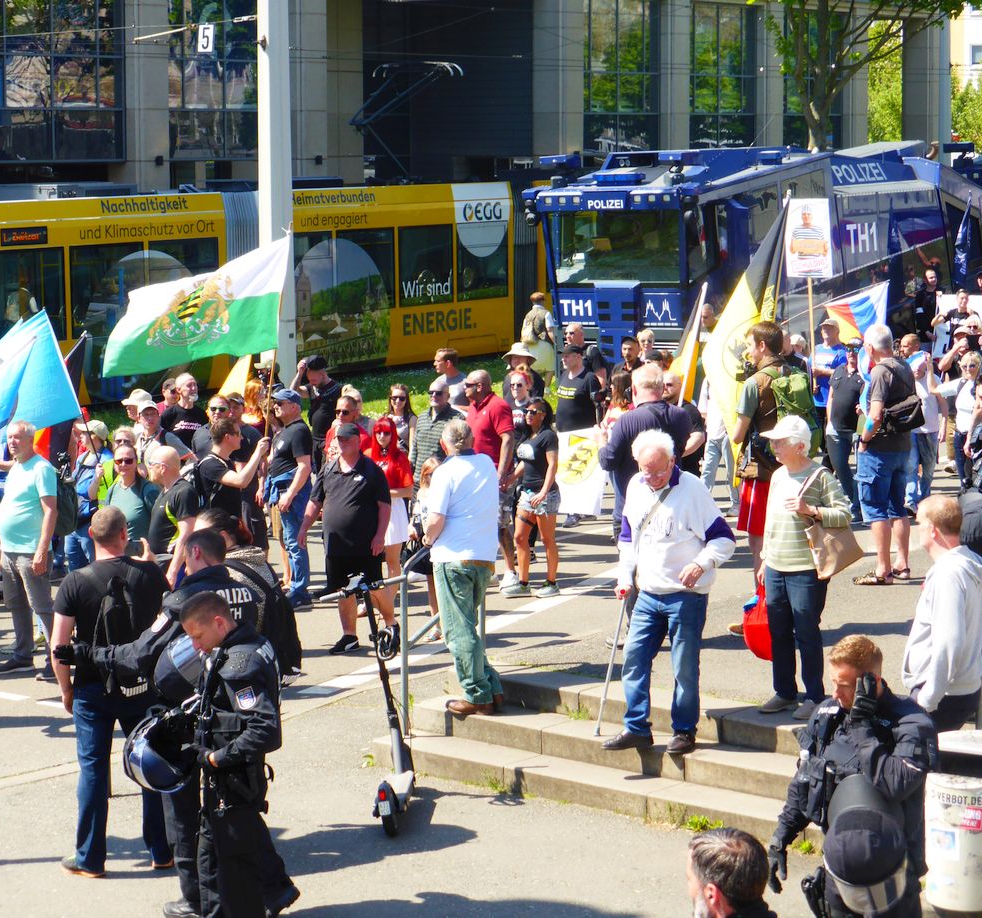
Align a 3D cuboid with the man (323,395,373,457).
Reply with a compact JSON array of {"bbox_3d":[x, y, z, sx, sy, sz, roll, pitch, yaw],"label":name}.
[{"bbox_3d":[-1.197,0.352,23.148,0.530,1.746,0.380,3,7,22],"label":"man"}]

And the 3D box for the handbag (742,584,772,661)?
[{"bbox_3d":[1.469,0.878,15.000,0.280,0.420,0.160,-5,8,-33],"label":"handbag"}]

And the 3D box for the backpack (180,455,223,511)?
[{"bbox_3d":[-2.090,0.198,20.100,0.260,0.440,0.300,-1,6,-12],"label":"backpack"}]

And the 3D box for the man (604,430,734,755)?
[{"bbox_3d":[0.938,0.680,14.840,0.620,1.670,0.450,3,7,23],"label":"man"}]

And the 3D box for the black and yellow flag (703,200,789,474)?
[{"bbox_3d":[1.713,-0.791,18.800,0.550,1.900,0.350,2,6,14],"label":"black and yellow flag"}]

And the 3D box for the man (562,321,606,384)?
[{"bbox_3d":[1.096,-0.689,32.397,0.420,1.790,0.550,-5,8,-41],"label":"man"}]

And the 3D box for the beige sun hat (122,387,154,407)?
[{"bbox_3d":[-2.784,-0.488,22.000,0.260,0.145,0.190,-3,7,-23],"label":"beige sun hat"}]

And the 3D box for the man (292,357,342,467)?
[{"bbox_3d":[-1.710,-0.158,27.695,0.550,1.760,0.420,3,7,23],"label":"man"}]

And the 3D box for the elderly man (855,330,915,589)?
[{"bbox_3d":[2.684,-0.037,19.198,0.350,1.763,0.500,6,9,43],"label":"elderly man"}]

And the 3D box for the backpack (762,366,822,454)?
[{"bbox_3d":[1.813,-0.286,16.800,0.270,0.550,0.330,4,7,30],"label":"backpack"}]

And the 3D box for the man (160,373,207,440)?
[{"bbox_3d":[-2.776,0.099,25.296,0.560,1.770,0.380,-1,6,-9],"label":"man"}]

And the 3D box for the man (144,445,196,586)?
[{"bbox_3d":[-2.033,0.778,17.599,0.380,1.737,0.520,-4,8,-30],"label":"man"}]

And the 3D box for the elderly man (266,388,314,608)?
[{"bbox_3d":[-1.578,0.306,22.195,0.350,1.722,0.500,-4,7,-30],"label":"elderly man"}]

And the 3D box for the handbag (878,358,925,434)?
[{"bbox_3d":[2.814,-0.414,19.100,0.330,0.500,0.160,-3,7,-25],"label":"handbag"}]

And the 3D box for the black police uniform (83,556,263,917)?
[{"bbox_3d":[-1.463,1.289,13.007,0.660,1.595,0.680,6,9,40],"label":"black police uniform"}]

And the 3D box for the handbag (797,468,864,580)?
[{"bbox_3d":[1.791,0.349,14.650,0.330,0.560,0.160,-10,8,-36],"label":"handbag"}]

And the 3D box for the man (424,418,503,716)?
[{"bbox_3d":[-0.154,0.628,16.346,0.530,1.727,0.360,-4,8,-33],"label":"man"}]

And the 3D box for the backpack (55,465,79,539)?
[{"bbox_3d":[-2.951,0.285,19.150,0.210,0.500,0.320,-4,8,-30],"label":"backpack"}]

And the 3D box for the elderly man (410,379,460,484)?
[{"bbox_3d":[-0.474,0.196,24.296,0.560,1.780,0.400,3,7,23],"label":"elderly man"}]

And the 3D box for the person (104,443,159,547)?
[{"bbox_3d":[-2.355,0.748,18.495,0.520,1.710,0.320,2,7,14],"label":"person"}]

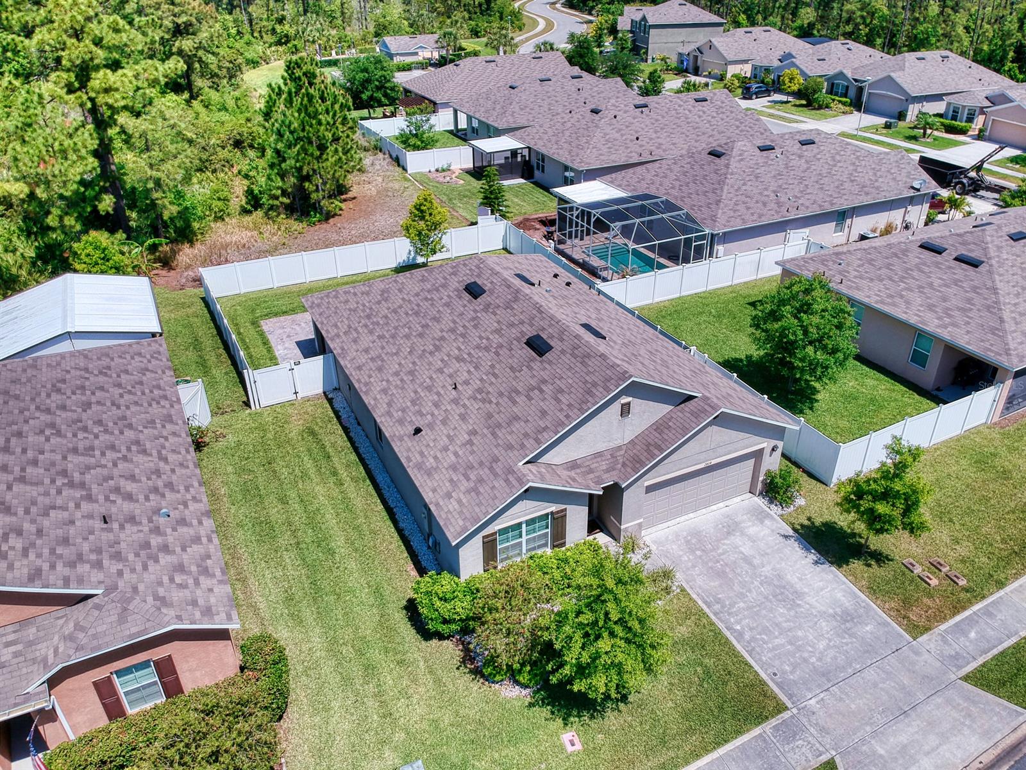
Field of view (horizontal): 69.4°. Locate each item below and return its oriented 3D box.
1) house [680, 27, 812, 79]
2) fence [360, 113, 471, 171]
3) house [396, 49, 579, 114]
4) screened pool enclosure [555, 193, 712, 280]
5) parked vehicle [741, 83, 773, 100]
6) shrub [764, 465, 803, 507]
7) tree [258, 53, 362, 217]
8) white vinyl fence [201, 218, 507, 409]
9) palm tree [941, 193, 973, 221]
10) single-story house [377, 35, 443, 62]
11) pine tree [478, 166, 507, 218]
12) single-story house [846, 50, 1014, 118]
[{"bbox_3d":[39.453,-55.564,122.731,20.980,6.107,13.888,-14,32,-22],"label":"house"},{"bbox_3d":[-7.253,-24.293,73.139,12.079,1.836,16.596,-14,32,-22],"label":"fence"},{"bbox_3d":[-2.365,-37.249,91.492,20.426,6.039,14.288,-14,32,-22],"label":"house"},{"bbox_3d":[7.320,-9.502,45.951,5.800,3.400,8.400,-14,34,-22],"label":"screened pool enclosure"},{"bbox_3d":[32.734,-39.055,98.580,4.613,1.683,1.861,-18,34,-27],"label":"parked vehicle"},{"bbox_3d":[9.486,3.540,26.045,1.380,1.320,1.320,0,31,0],"label":"shrub"},{"bbox_3d":[-14.292,-17.629,52.646,7.200,10.700,7.000,-14,34,-22],"label":"tree"},{"bbox_3d":[-5.860,-4.695,39.359,18.500,1.850,13.550,-14,32,-22],"label":"white vinyl fence"},{"bbox_3d":[30.630,-12.132,51.071,2.300,2.400,2.300,-14,32,-22],"label":"palm tree"},{"bbox_3d":[-16.304,-53.929,119.709,10.200,4.400,9.600,-14,34,-22],"label":"single-story house"},{"bbox_3d":[-1.301,-13.483,52.538,2.400,3.950,2.400,-1,30,0],"label":"pine tree"},{"bbox_3d":[49.229,-37.021,89.305,19.400,5.900,13.300,-14,34,-22],"label":"single-story house"}]

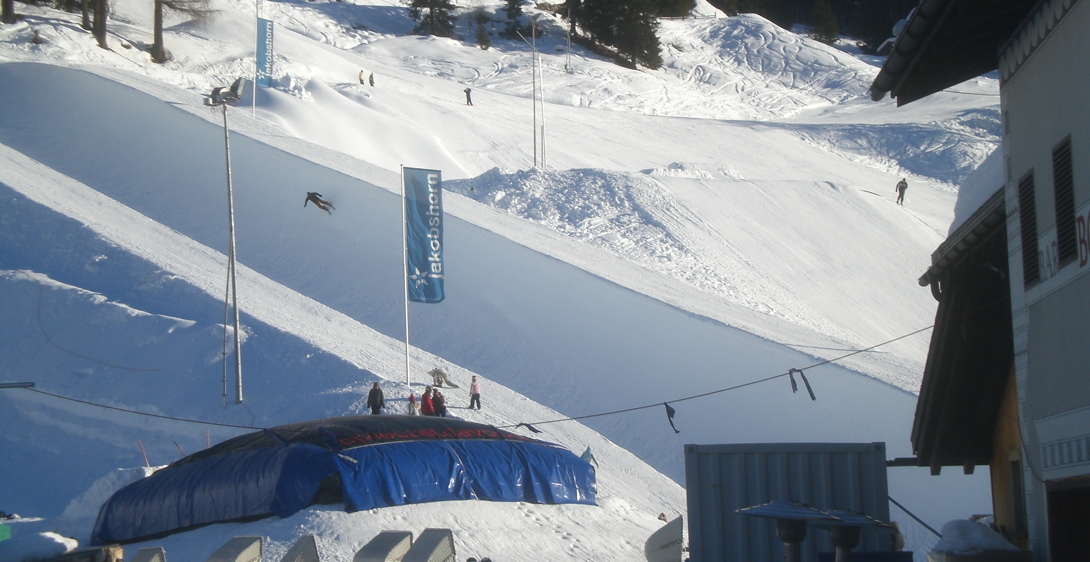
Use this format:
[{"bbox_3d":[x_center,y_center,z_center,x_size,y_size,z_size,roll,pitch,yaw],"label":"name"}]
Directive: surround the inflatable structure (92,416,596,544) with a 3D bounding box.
[{"bbox_3d":[-6.566,6.344,77.000,16.000,3.700,9.500,-2,-7,0],"label":"inflatable structure"}]

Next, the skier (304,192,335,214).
[{"bbox_3d":[-14.142,-4.883,148.000,1.750,1.100,0.800,38,-1,-18],"label":"skier"}]

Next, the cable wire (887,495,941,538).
[{"bbox_3d":[5.158,3.290,33.000,1.000,0.060,0.060,38,-9,0],"label":"cable wire"}]

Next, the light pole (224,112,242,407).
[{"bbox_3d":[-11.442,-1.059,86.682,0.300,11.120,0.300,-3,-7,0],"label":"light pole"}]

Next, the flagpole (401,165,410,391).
[{"bbox_3d":[-5.685,-0.184,96.571,0.120,9.270,0.120,-2,-7,0],"label":"flagpole"}]

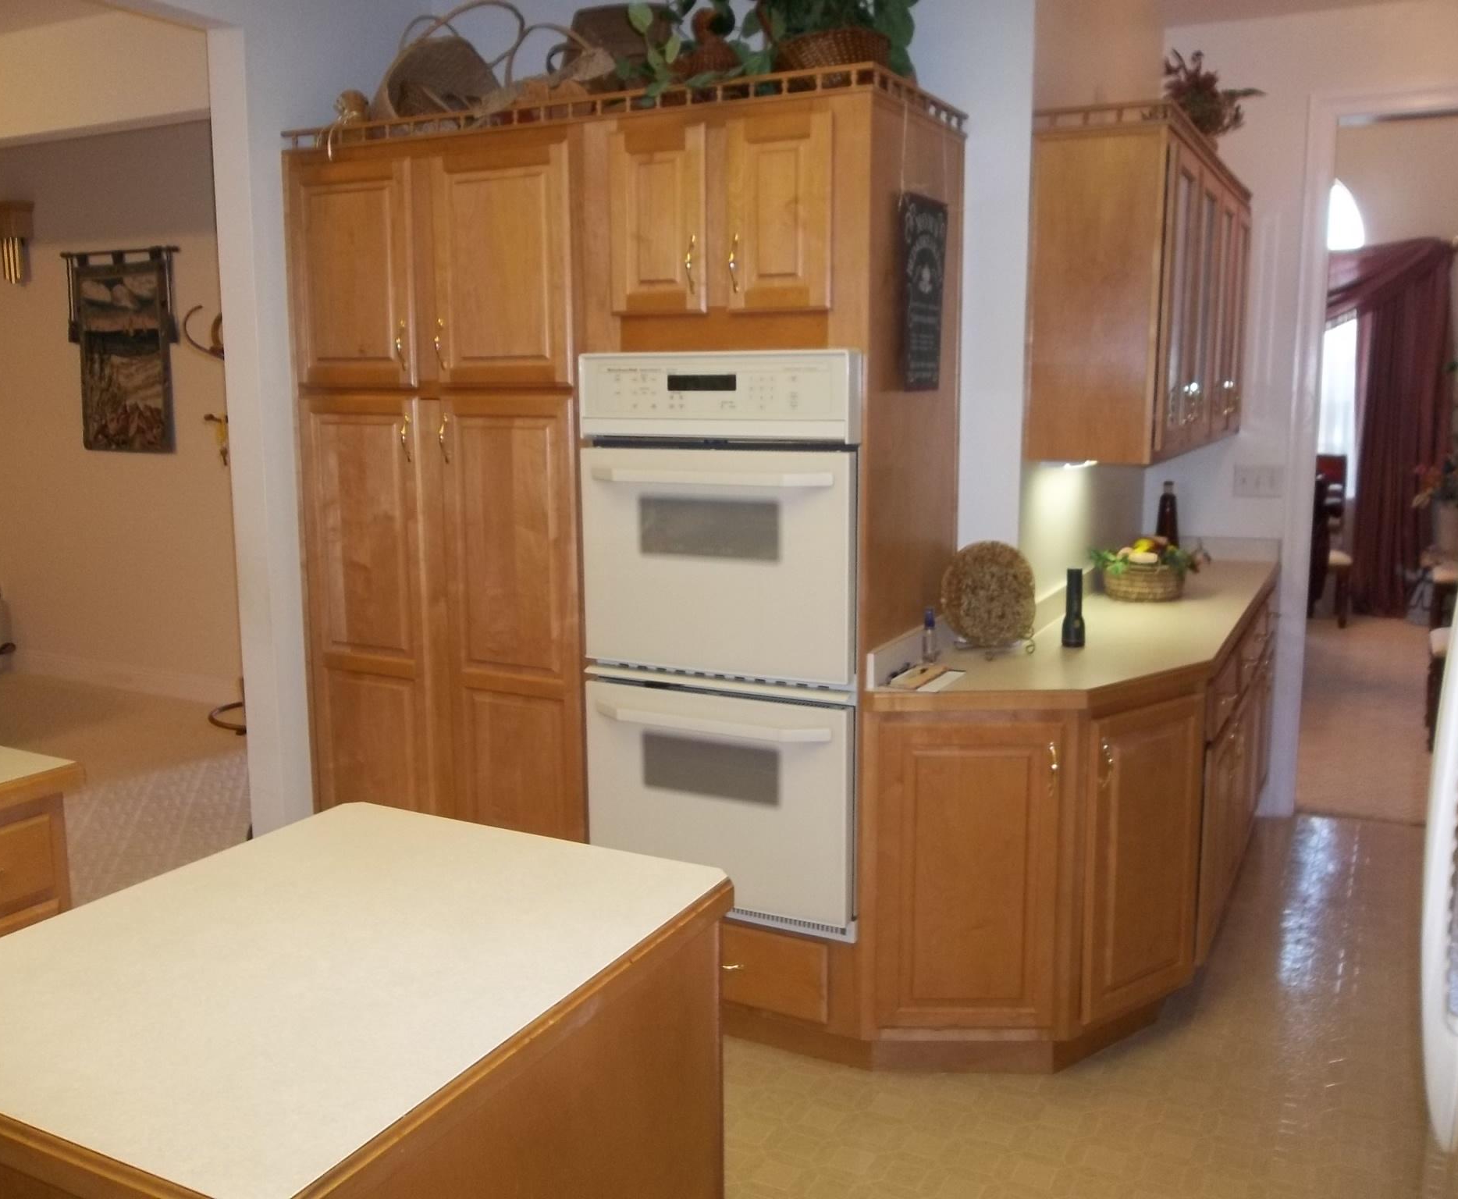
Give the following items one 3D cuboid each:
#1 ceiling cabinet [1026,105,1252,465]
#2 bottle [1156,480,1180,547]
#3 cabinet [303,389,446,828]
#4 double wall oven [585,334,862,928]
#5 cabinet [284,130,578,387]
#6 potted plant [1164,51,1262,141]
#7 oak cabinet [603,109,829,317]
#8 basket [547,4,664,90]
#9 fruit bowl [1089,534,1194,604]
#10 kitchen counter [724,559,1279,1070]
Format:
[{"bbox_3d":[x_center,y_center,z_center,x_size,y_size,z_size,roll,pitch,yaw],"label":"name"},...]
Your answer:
[{"bbox_3d":[1.251,-0.837,3.640,0.328,0.806,1.672,5,10,28],"label":"ceiling cabinet"},{"bbox_3d":[1.494,-0.234,4.231,0.077,0.320,0.077,4,10,26],"label":"bottle"},{"bbox_3d":[-0.757,0.141,3.482,0.458,1.408,0.627,4,10,26],"label":"cabinet"},{"bbox_3d":[0.092,0.060,2.974,0.682,1.269,0.597,4,10,26],"label":"double wall oven"},{"bbox_3d":[-0.587,-0.833,3.243,0.856,0.582,0.627,4,10,26],"label":"cabinet"},{"bbox_3d":[1.307,-1.313,3.436,0.269,0.289,0.249,4,10,26],"label":"potted plant"},{"bbox_3d":[0.106,-0.841,2.877,0.567,0.443,0.607,4,10,26],"label":"oak cabinet"},{"bbox_3d":[-0.256,-1.270,3.056,0.328,0.308,0.229,4,10,26],"label":"basket"},{"bbox_3d":[1.269,-0.098,3.798,0.298,0.189,0.269,4,10,26],"label":"fruit bowl"},{"bbox_3d":[1.096,0.484,3.582,0.672,0.920,2.418,5,10,28],"label":"kitchen counter"}]

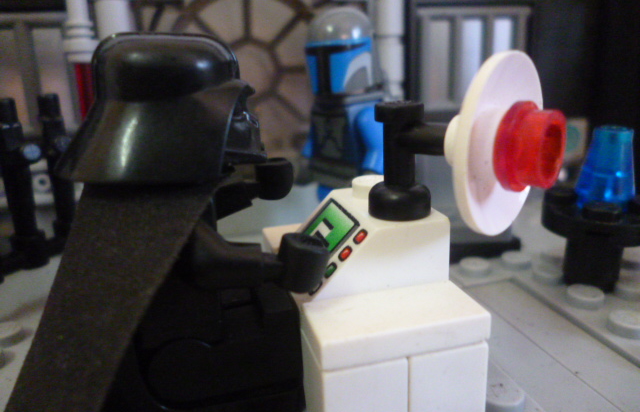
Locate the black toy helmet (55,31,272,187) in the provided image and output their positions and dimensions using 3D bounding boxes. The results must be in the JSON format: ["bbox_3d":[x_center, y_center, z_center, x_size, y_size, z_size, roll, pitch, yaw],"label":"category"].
[{"bbox_3d":[-0.015,-0.010,0.051,0.020,0.013,0.017,-6,16,-13],"label":"black toy helmet"}]

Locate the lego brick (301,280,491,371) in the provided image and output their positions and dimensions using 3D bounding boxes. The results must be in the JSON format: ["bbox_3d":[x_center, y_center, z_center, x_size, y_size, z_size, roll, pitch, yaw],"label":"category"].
[{"bbox_3d":[0.007,0.011,0.049,0.016,0.003,0.008,-6,16,-13],"label":"lego brick"}]

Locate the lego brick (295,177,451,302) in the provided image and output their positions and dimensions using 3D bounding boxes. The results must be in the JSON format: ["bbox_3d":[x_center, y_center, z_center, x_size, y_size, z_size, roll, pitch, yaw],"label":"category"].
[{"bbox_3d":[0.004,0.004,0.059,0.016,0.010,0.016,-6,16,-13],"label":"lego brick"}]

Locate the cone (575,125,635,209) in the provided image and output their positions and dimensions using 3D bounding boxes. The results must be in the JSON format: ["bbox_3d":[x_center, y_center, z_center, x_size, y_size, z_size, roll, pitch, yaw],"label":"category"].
[{"bbox_3d":[0.044,-0.006,0.079,0.008,0.011,0.008,-6,16,-13],"label":"cone"}]

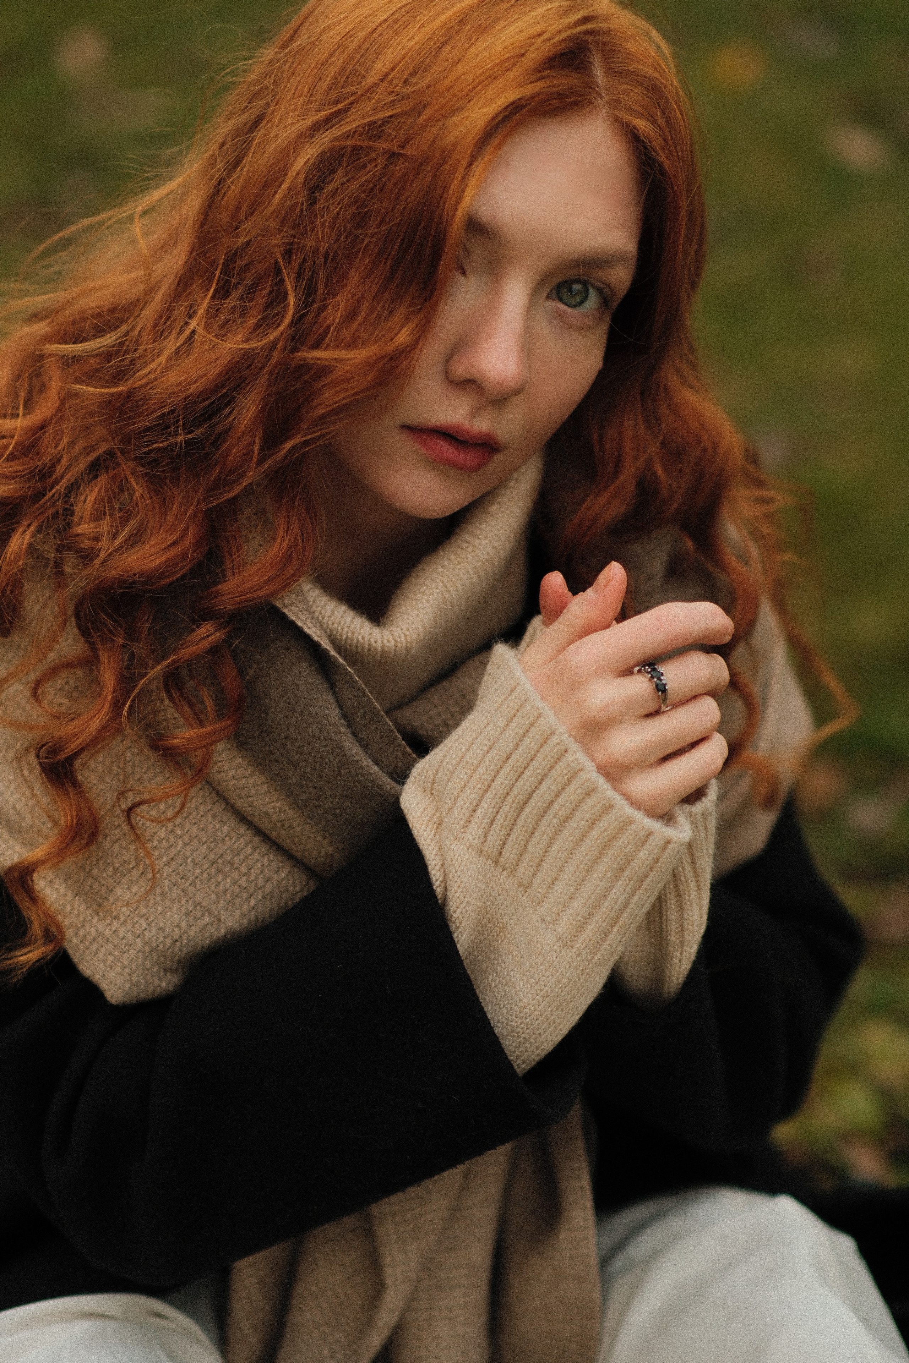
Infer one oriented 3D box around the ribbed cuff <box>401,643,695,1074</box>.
[{"bbox_3d":[0.026,0.064,1.160,0.104,0.118,0.075,40,14,0],"label":"ribbed cuff"}]

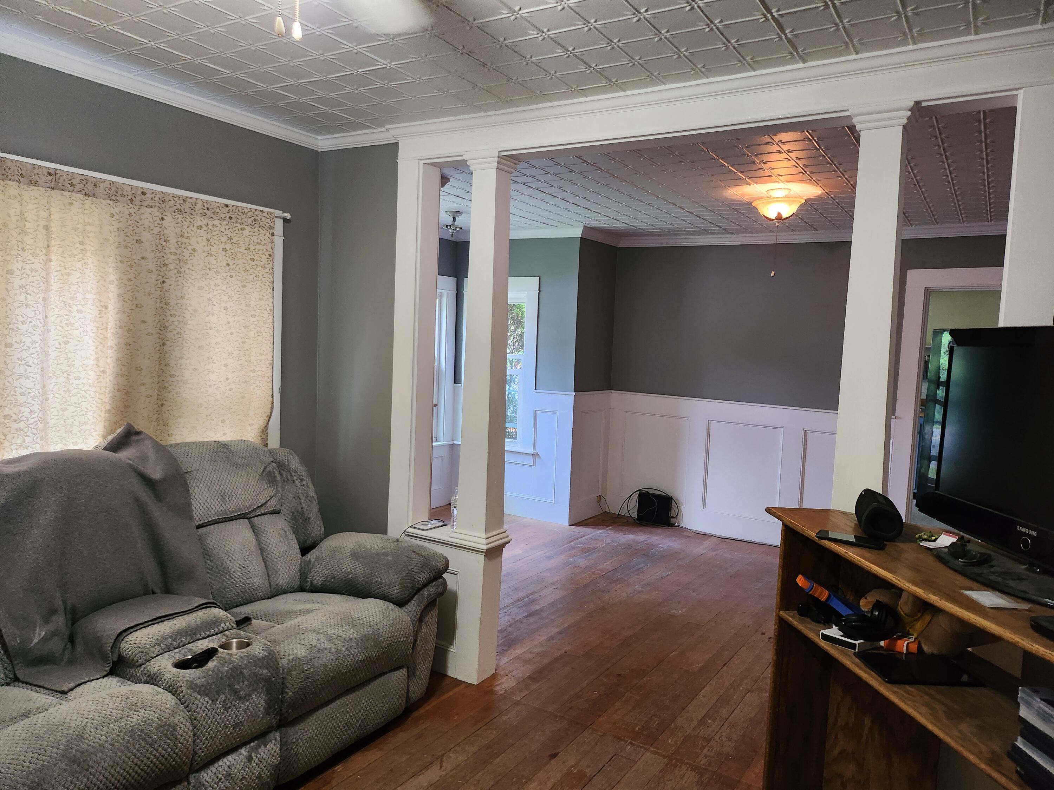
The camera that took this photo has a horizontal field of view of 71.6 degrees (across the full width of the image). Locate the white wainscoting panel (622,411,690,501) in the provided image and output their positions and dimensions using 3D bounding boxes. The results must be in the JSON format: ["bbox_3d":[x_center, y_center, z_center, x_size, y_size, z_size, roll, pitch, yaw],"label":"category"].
[{"bbox_3d":[1.081,0.539,6.219,0.597,0.753,0.035,5,5,32],"label":"white wainscoting panel"}]

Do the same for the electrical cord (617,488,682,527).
[{"bbox_3d":[1.018,0.937,6.133,0.540,0.303,0.190,5,5,32],"label":"electrical cord"}]

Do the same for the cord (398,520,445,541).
[{"bbox_3d":[-0.493,0.624,3.430,0.125,0.074,0.240,5,5,32],"label":"cord"}]

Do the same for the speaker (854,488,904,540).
[{"bbox_3d":[0.896,0.303,1.869,0.096,0.096,0.220,4,5,18],"label":"speaker"}]

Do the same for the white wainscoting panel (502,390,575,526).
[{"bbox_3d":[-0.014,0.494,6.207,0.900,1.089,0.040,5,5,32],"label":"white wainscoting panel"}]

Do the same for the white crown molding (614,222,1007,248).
[{"bbox_3d":[2.105,-1.181,5.428,3.180,0.084,0.080,5,5,32],"label":"white crown molding"}]

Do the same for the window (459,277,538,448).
[{"bbox_3d":[-0.244,-0.270,6.333,0.842,1.486,0.110,5,5,32],"label":"window"}]

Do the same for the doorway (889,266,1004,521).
[{"bbox_3d":[3.075,0.206,4.978,1.008,2.124,0.150,5,5,32],"label":"doorway"}]

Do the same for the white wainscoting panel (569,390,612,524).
[{"bbox_3d":[0.528,0.517,6.218,0.045,1.089,0.601,5,5,32],"label":"white wainscoting panel"}]

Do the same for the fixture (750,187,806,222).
[{"bbox_3d":[1.399,-1.049,4.078,0.296,0.182,0.296,5,5,32],"label":"fixture"}]

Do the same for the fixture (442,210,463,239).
[{"bbox_3d":[-0.531,-1.226,5.260,0.196,0.182,0.196,5,5,32],"label":"fixture"}]

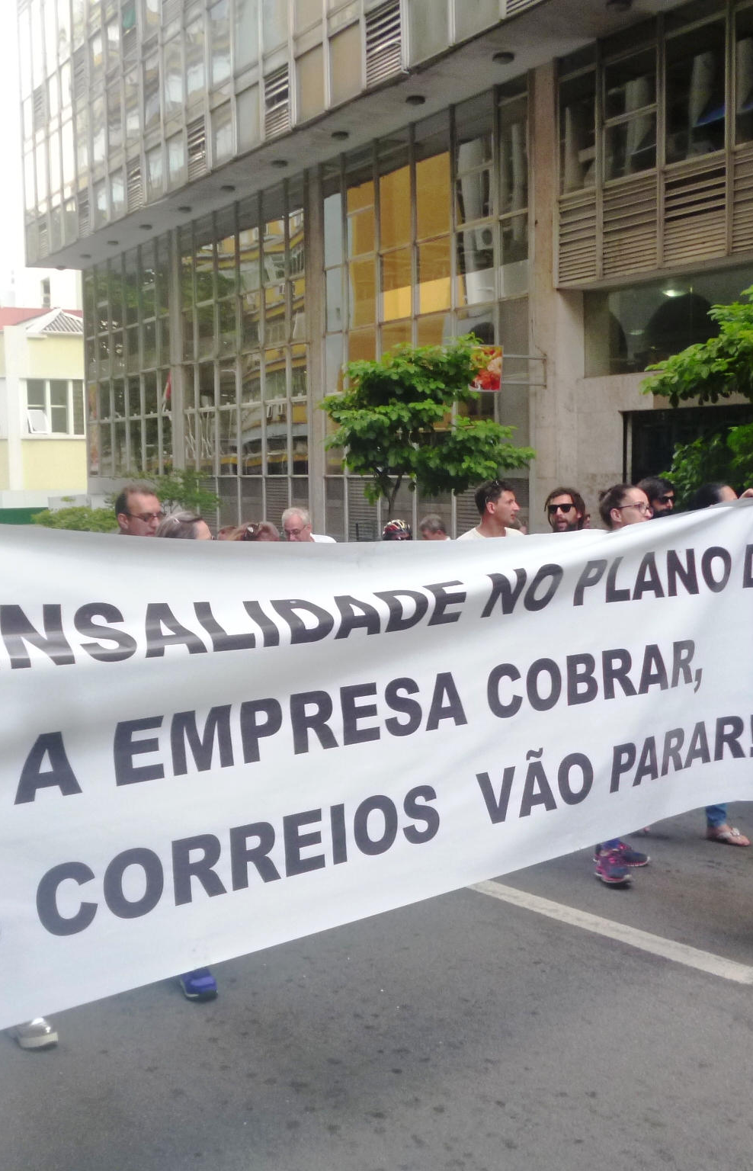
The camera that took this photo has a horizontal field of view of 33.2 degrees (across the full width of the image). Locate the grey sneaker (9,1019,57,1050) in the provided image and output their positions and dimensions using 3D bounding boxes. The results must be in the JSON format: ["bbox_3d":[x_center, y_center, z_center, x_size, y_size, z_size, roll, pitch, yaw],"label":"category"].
[{"bbox_3d":[-1.030,1.295,3.780,0.105,0.110,0.280,-3,1,-29],"label":"grey sneaker"}]

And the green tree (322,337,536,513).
[{"bbox_3d":[0.540,-0.710,13.150,2.250,3.650,2.200,-3,5,-30],"label":"green tree"}]

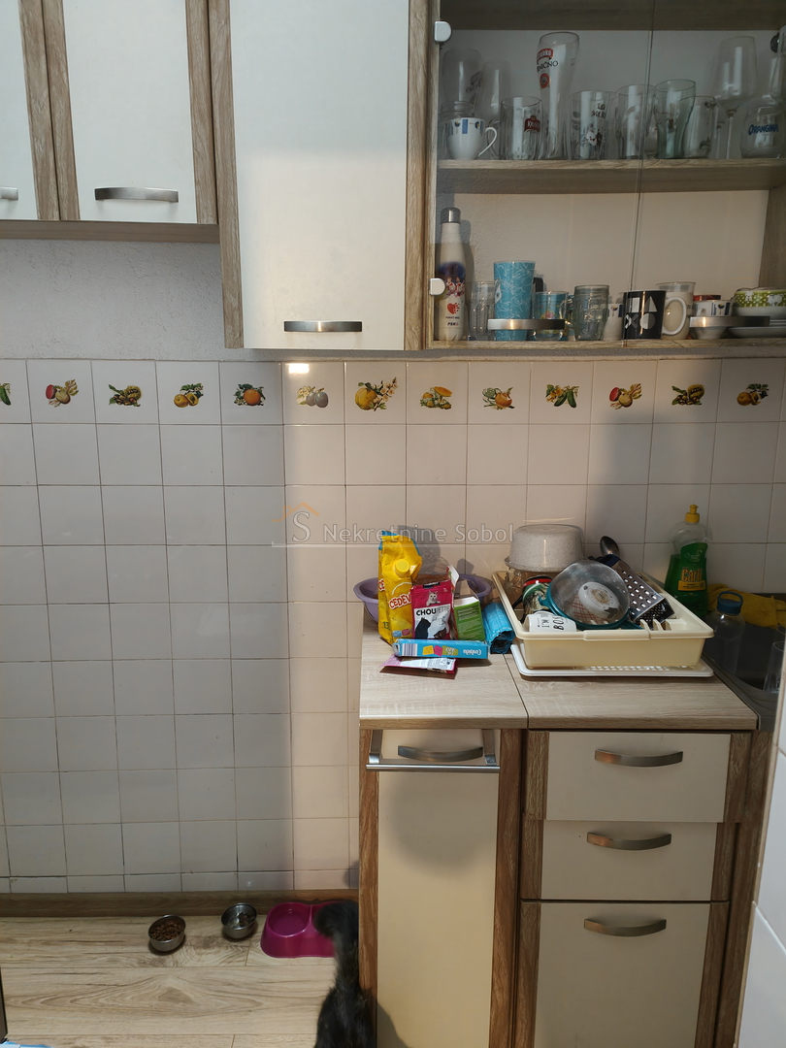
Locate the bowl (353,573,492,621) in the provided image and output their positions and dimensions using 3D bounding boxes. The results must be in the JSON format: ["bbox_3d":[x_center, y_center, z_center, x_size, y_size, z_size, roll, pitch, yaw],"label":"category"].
[{"bbox_3d":[0.070,0.215,1.778,0.318,0.120,0.318,0,11,-1],"label":"bowl"}]

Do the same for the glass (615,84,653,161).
[{"bbox_3d":[0.499,-0.825,1.565,0.078,0.138,0.078,0,11,-1],"label":"glass"}]

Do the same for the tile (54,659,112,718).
[{"bbox_3d":[-0.805,0.429,1.980,0.150,0.150,0.008,0,10,-1],"label":"tile"}]

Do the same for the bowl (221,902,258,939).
[{"bbox_3d":[-0.410,1.072,2.029,0.098,0.043,0.098,0,10,-1],"label":"bowl"}]

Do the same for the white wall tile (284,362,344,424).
[{"bbox_3d":[-0.192,-0.317,1.837,0.150,0.150,0.009,0,11,-1],"label":"white wall tile"}]

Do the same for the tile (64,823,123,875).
[{"bbox_3d":[-0.811,0.886,2.061,0.149,0.149,0.008,0,11,-1],"label":"tile"}]

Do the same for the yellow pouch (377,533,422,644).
[{"bbox_3d":[0.021,0.139,1.636,0.082,0.236,0.074,-4,12,-21],"label":"yellow pouch"}]

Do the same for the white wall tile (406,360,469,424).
[{"bbox_3d":[0.108,-0.317,1.839,0.149,0.149,0.008,0,10,-1],"label":"white wall tile"}]

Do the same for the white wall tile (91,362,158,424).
[{"bbox_3d":[-0.647,-0.319,1.845,0.150,0.150,0.010,0,9,-2],"label":"white wall tile"}]

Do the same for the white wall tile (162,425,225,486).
[{"bbox_3d":[-0.501,-0.172,1.891,0.150,0.150,0.008,0,11,-1],"label":"white wall tile"}]

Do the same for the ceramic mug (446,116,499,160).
[{"bbox_3d":[0.166,-0.790,1.580,0.100,0.078,0.076,0,11,-1],"label":"ceramic mug"}]

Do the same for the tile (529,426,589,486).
[{"bbox_3d":[0.411,-0.172,1.875,0.150,0.150,0.009,0,11,-1],"label":"tile"}]

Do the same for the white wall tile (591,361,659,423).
[{"bbox_3d":[0.571,-0.326,1.872,0.150,0.150,0.008,0,11,-1],"label":"white wall tile"}]

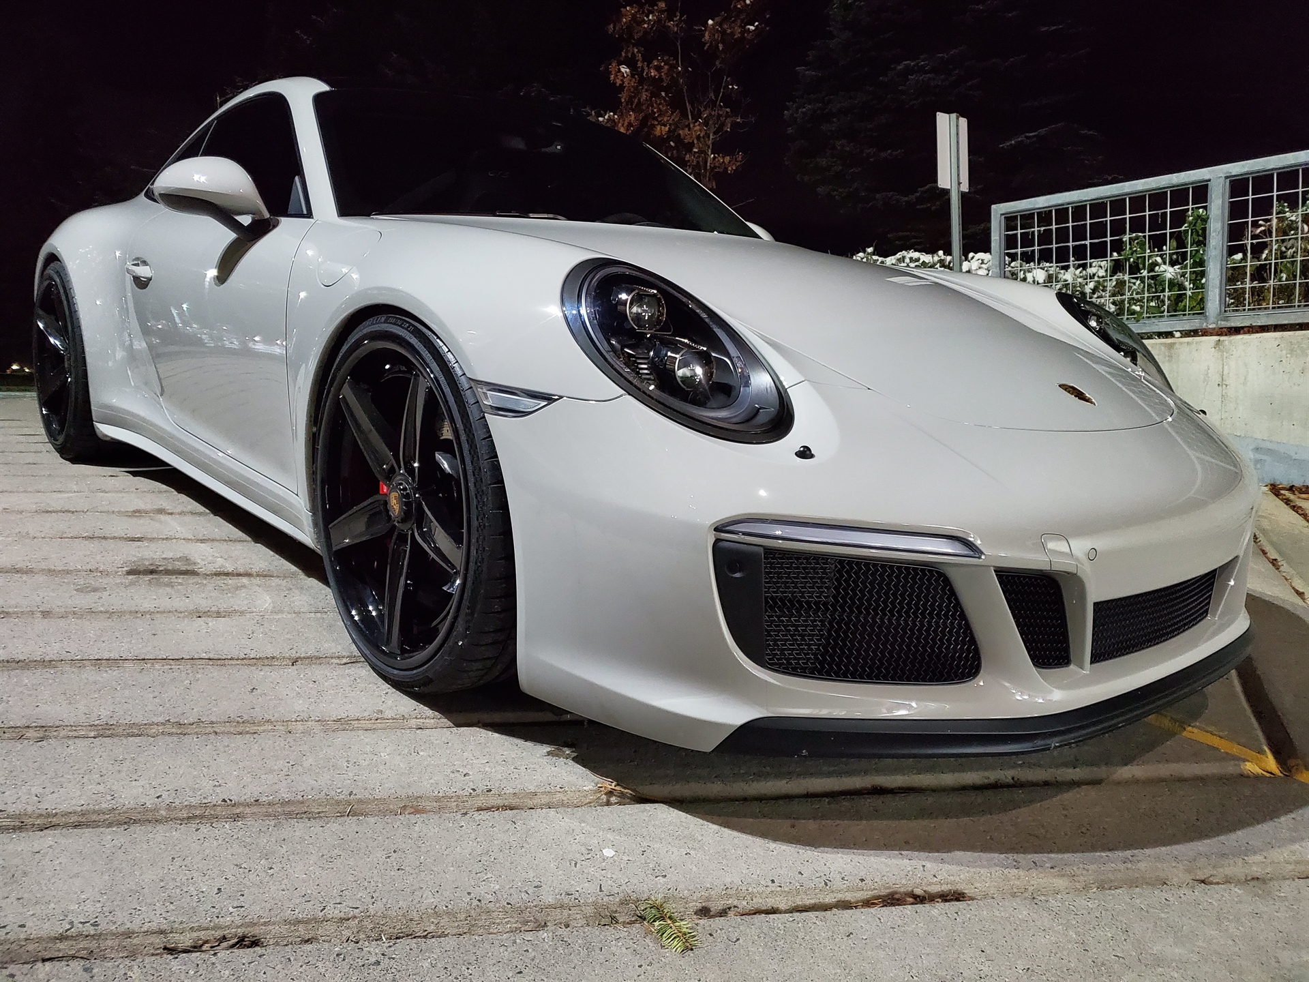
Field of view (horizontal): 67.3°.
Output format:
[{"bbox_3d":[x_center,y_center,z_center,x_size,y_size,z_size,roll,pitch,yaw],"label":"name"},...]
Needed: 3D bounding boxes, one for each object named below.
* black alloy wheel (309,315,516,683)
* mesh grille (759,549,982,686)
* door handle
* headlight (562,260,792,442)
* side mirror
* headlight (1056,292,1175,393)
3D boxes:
[{"bbox_3d":[-0.365,0.006,1.748,0.265,0.684,0.686,-7,16,-40],"label":"black alloy wheel"},{"bbox_3d":[0.295,0.160,1.319,0.330,0.175,0.065,0,12,-15],"label":"mesh grille"},{"bbox_3d":[-1.417,-0.597,2.701,0.055,0.075,0.180,-7,16,-41],"label":"door handle"},{"bbox_3d":[0.032,-0.203,1.357,0.250,0.225,0.345,-7,16,-41],"label":"headlight"},{"bbox_3d":[-0.938,-0.633,2.135,0.235,0.170,0.185,-7,16,-41],"label":"side mirror"},{"bbox_3d":[1.079,-0.333,2.285,0.250,0.225,0.345,-7,16,-41],"label":"headlight"}]

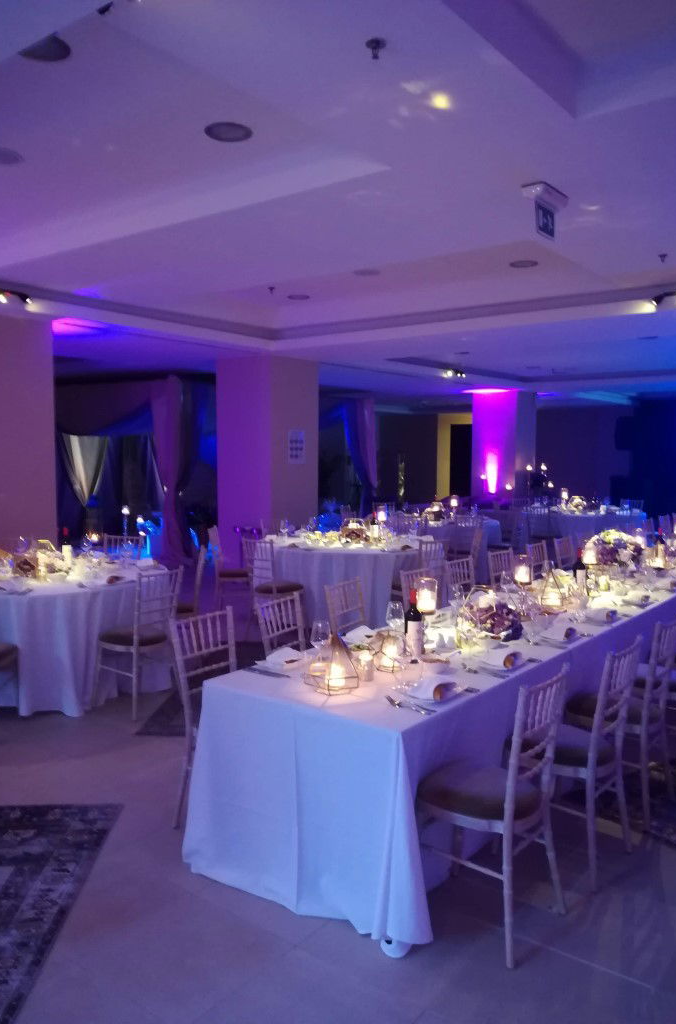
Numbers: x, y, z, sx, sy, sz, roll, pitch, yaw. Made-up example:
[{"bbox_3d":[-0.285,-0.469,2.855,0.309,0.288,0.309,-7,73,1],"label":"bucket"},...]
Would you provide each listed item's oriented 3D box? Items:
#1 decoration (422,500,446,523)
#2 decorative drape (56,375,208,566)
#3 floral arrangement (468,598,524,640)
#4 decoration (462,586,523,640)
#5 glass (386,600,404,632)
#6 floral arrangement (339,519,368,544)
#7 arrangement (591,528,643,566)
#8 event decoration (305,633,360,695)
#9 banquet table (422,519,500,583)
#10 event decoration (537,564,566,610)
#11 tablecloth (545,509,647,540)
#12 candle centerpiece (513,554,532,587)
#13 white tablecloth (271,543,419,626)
[{"bbox_3d":[1.233,-0.014,9.830,0.290,0.260,0.280,1,5,7],"label":"decoration"},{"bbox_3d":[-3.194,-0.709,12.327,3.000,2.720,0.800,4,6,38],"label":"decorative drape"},{"bbox_3d":[0.768,0.506,3.772,0.270,0.190,0.240,1,5,12],"label":"floral arrangement"},{"bbox_3d":[0.760,0.483,3.771,0.280,0.235,0.250,1,5,12],"label":"decoration"},{"bbox_3d":[0.270,0.514,3.612,0.083,0.200,0.083,0,5,4],"label":"glass"},{"bbox_3d":[0.162,0.180,7.538,0.260,0.240,0.250,0,5,1],"label":"floral arrangement"},{"bbox_3d":[1.952,0.276,5.389,0.370,0.290,0.350,2,5,20],"label":"arrangement"},{"bbox_3d":[-0.024,0.581,2.997,0.205,0.210,0.205,4,6,38],"label":"event decoration"},{"bbox_3d":[1.230,0.498,10.277,1.780,0.760,1.780,1,5,0],"label":"banquet table"},{"bbox_3d":[1.240,0.423,4.468,0.155,0.245,0.155,1,5,16],"label":"event decoration"},{"bbox_3d":[3.669,0.378,11.266,1.750,0.750,1.700,1,5,18],"label":"tablecloth"},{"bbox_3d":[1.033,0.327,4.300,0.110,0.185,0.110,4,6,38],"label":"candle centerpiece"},{"bbox_3d":[0.107,0.671,7.917,1.760,0.760,1.760,1,5,0],"label":"white tablecloth"}]

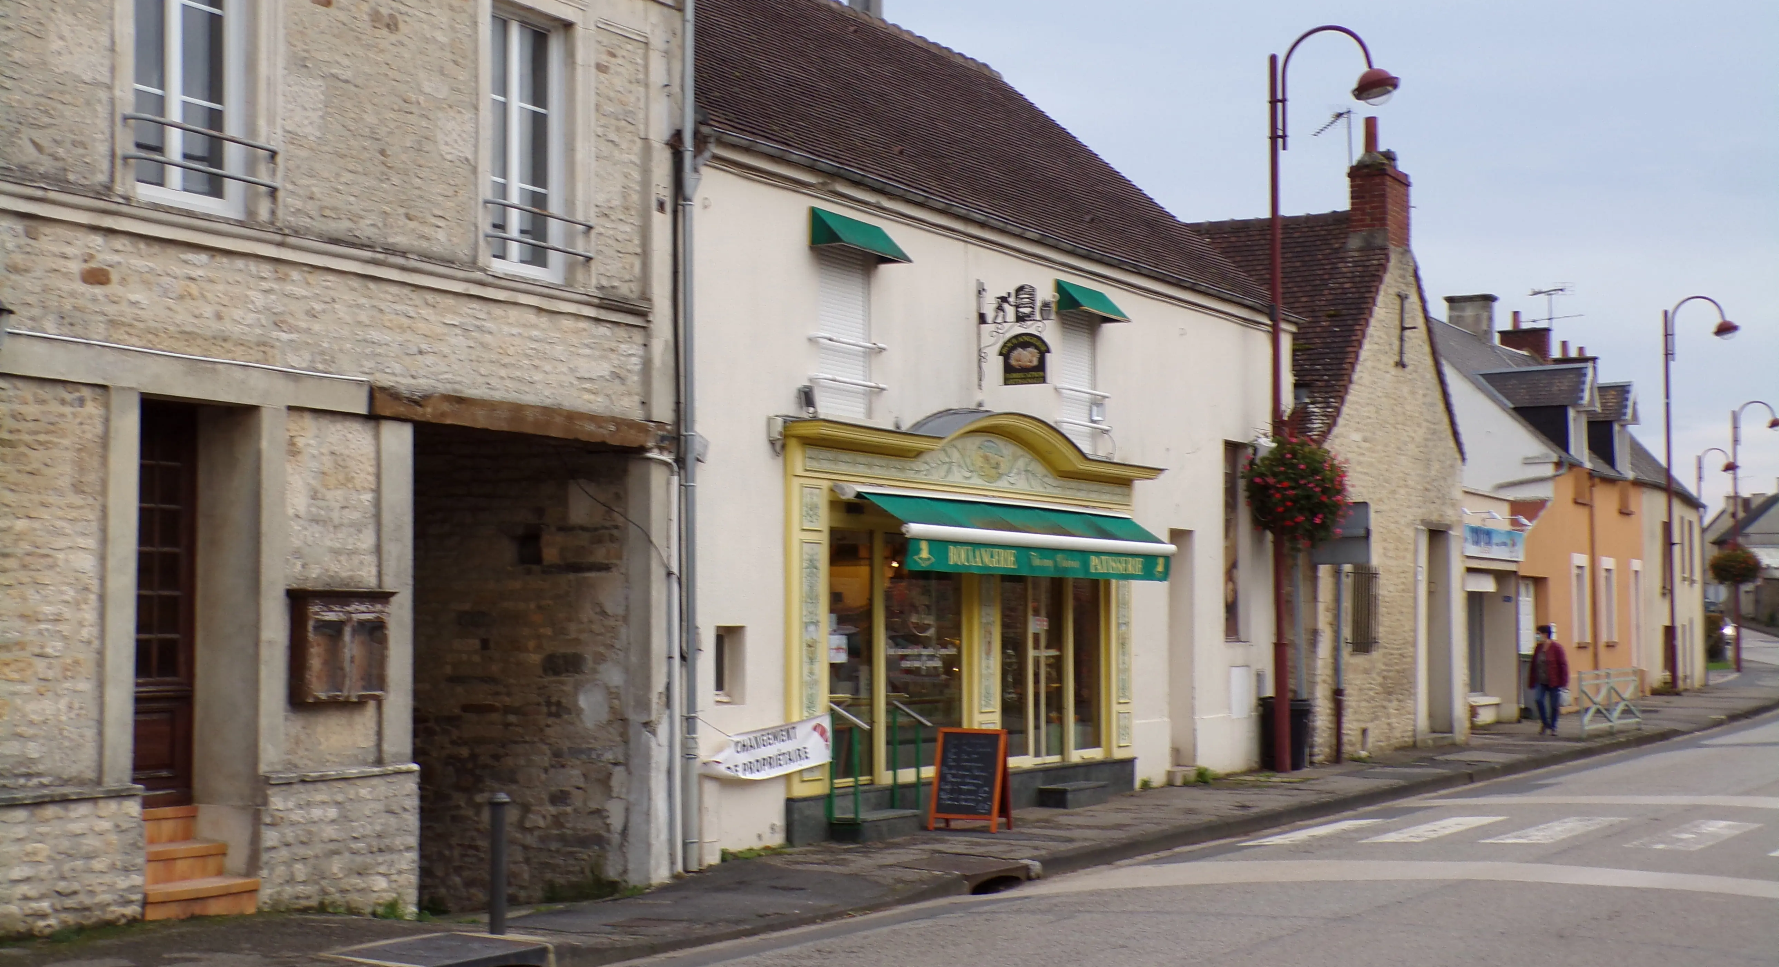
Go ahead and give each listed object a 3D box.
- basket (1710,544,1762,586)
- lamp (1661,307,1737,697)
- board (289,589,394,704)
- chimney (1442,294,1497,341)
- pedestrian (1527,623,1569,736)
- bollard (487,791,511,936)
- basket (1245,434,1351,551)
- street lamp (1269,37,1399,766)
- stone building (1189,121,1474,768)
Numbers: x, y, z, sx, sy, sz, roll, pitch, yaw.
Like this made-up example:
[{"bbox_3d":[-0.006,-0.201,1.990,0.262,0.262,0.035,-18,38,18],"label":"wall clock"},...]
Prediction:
[{"bbox_3d":[26.117,2.507,77.640,1.500,1.300,1.350,-1,-4,20],"label":"basket"},{"bbox_3d":[17.431,0.181,54.053,1.480,8.420,0.540,-2,-4,24],"label":"lamp"},{"bbox_3d":[-3.249,0.972,14.967,0.160,0.680,0.780,-2,-4,29],"label":"board"},{"bbox_3d":[11.275,-3.183,48.872,0.950,1.050,0.800,-2,-4,29],"label":"chimney"},{"bbox_3d":[9.604,2.860,36.849,0.550,1.635,0.450,-3,-4,38],"label":"pedestrian"},{"bbox_3d":[-2.164,2.100,13.953,0.105,0.784,0.105,0,-3,0],"label":"bollard"},{"bbox_3d":[4.683,0.128,28.958,1.080,1.260,1.080,0,-3,0],"label":"basket"},{"bbox_3d":[5.080,-0.949,28.813,1.480,8.420,0.540,-2,-4,29],"label":"street lamp"},{"bbox_3d":[3.631,-0.605,35.175,7.000,8.561,6.478,-2,-4,29],"label":"stone building"}]

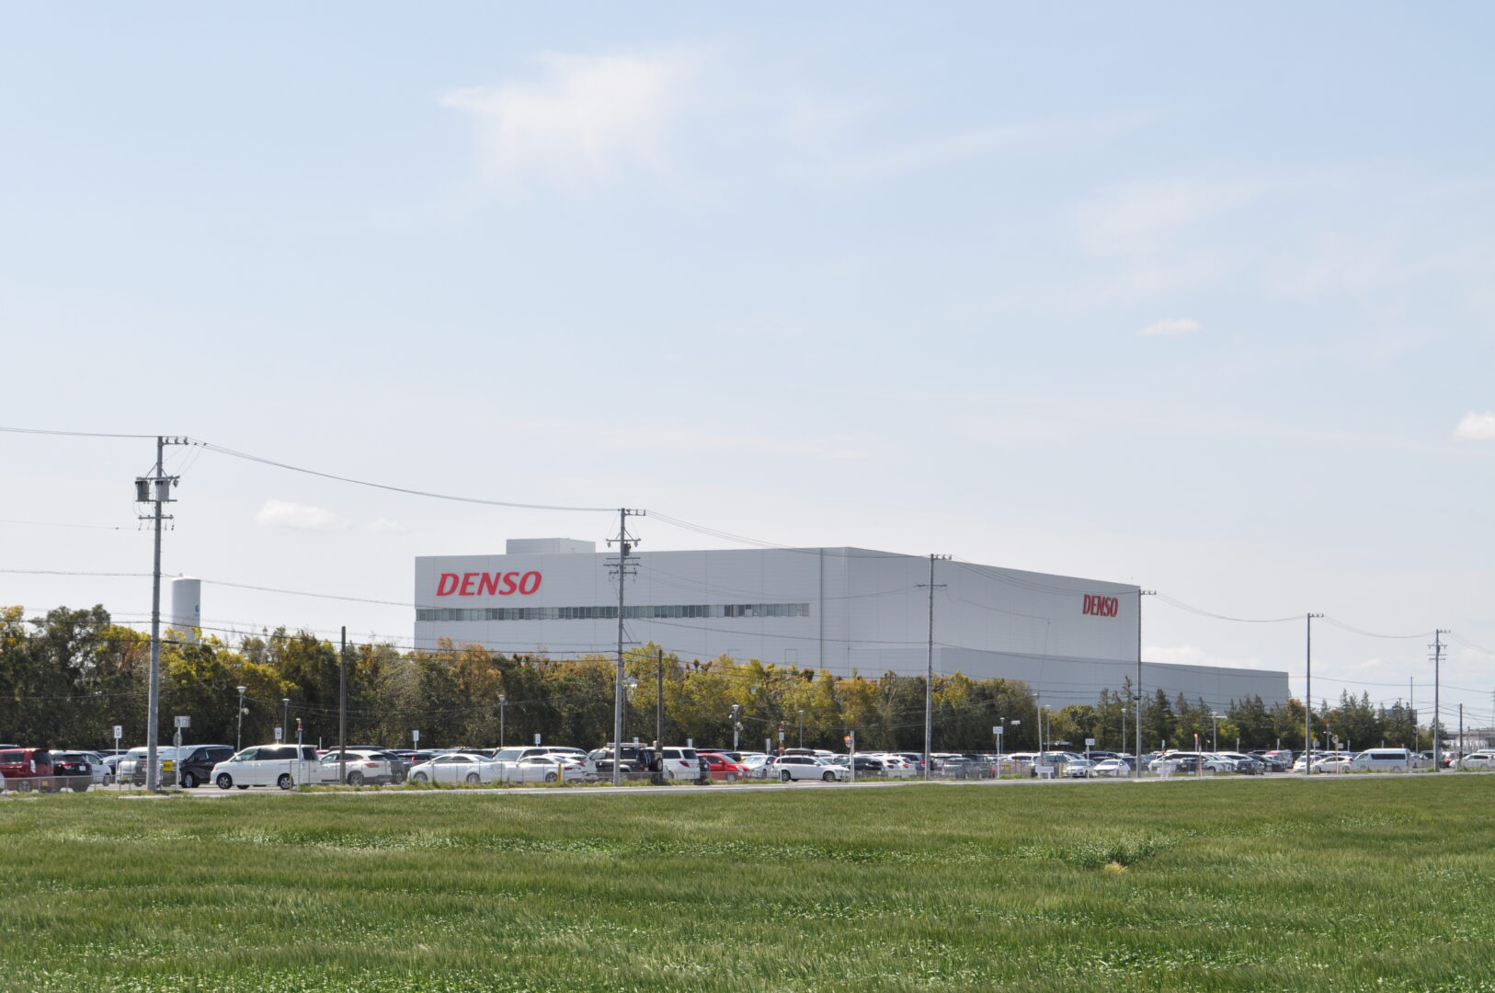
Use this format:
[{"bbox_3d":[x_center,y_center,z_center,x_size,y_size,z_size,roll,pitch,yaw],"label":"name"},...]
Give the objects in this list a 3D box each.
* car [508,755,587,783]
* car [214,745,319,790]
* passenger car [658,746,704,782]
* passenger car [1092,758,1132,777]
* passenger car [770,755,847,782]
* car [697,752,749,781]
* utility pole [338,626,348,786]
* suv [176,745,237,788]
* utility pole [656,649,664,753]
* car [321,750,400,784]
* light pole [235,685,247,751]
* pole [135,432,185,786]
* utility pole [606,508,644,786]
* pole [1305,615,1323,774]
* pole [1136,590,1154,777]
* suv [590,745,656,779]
[{"bbox_3d":[-10.101,13.149,163.054,4.620,1.440,1.800,-2,-5,25],"label":"car"},{"bbox_3d":[-19.457,10.996,137.569,4.620,1.820,1.710,-2,-5,25],"label":"car"},{"bbox_3d":[-4.807,13.776,174.071,4.830,1.890,1.830,-2,-5,25],"label":"passenger car"},{"bbox_3d":[27.628,20.453,257.055,1.780,1.440,4.550,-2,-5,24],"label":"passenger car"},{"bbox_3d":[3.649,15.878,198.558,4.720,1.530,1.840,-2,-5,24],"label":"passenger car"},{"bbox_3d":[-1.877,15.376,192.057,4.000,1.510,1.700,-2,-5,24],"label":"car"},{"bbox_3d":[-16.885,8.838,142.258,0.270,6.850,0.270,-2,-5,25],"label":"utility pole"},{"bbox_3d":[-24.500,11.990,151.072,1.850,1.900,4.920,-2,-5,24],"label":"suv"},{"bbox_3d":[-4.850,12.267,190.785,0.270,7.500,0.270,-2,-5,24],"label":"utility pole"},{"bbox_3d":[-19.446,12.986,162.564,4.700,1.690,1.840,-2,-5,24],"label":"car"},{"bbox_3d":[-26.970,12.673,181.194,0.520,5.100,0.520,0,-4,0],"label":"light pole"},{"bbox_3d":[-21.329,4.368,123.486,1.850,12.900,0.700,-2,-5,25],"label":"pole"},{"bbox_3d":[-6.041,7.393,167.017,1.950,13.600,0.500,-2,-5,24],"label":"utility pole"},{"bbox_3d":[45.163,15.811,271.486,1.450,12.900,0.360,-2,-5,25],"label":"pole"},{"bbox_3d":[27.096,12.756,231.986,1.350,12.900,0.360,-2,-5,25],"label":"pole"},{"bbox_3d":[-6.720,13.374,169.575,4.700,2.000,1.800,-2,-5,25],"label":"suv"}]

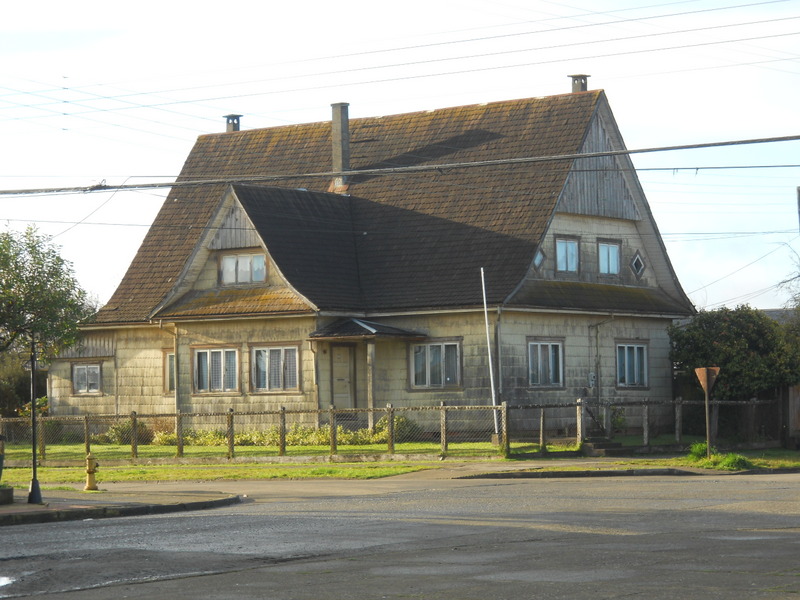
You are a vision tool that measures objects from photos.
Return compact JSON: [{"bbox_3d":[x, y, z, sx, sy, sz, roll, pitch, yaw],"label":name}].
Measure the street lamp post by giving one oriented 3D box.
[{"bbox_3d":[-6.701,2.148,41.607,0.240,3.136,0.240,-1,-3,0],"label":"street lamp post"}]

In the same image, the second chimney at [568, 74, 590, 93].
[{"bbox_3d":[5.623,-6.762,70.929,0.532,0.560,0.532,-3,-3,37],"label":"second chimney"}]

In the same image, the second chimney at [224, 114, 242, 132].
[{"bbox_3d":[-5.849,-6.188,79.555,0.497,0.610,0.497,-3,-3,37],"label":"second chimney"}]

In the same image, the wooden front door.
[{"bbox_3d":[-1.747,2.371,68.135,0.100,1.999,1.030,-3,-3,37],"label":"wooden front door"}]

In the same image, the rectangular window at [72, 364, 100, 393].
[{"bbox_3d":[-10.568,2.691,76.410,1.273,0.978,0.100,-3,-3,37],"label":"rectangular window"}]

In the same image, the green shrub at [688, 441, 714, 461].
[{"bbox_3d":[7.110,3.555,53.500,0.600,0.470,0.520,-1,-3,0],"label":"green shrub"}]

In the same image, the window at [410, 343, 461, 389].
[{"bbox_3d":[1.047,1.955,67.429,1.823,1.384,0.100,-3,-3,37],"label":"window"}]

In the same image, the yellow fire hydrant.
[{"bbox_3d":[-6.569,3.628,48.200,0.300,0.808,0.270,-1,-3,6],"label":"yellow fire hydrant"}]

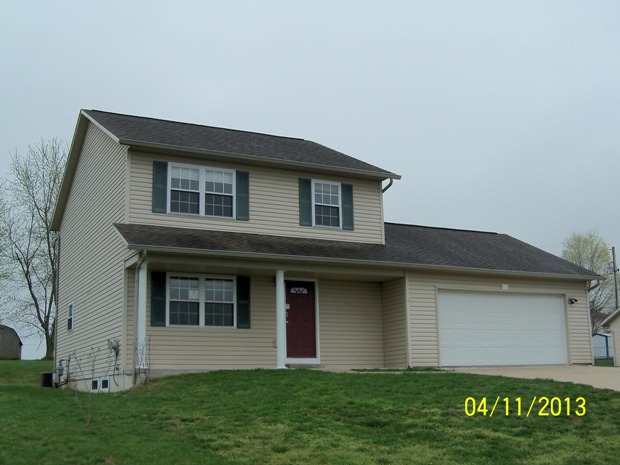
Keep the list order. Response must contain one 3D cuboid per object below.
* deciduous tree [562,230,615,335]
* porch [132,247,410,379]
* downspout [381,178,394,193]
[{"bbox_3d":[21.217,4.706,57.110,4.200,9.860,4.200,-6,-13,20],"label":"deciduous tree"},{"bbox_3d":[-0.903,2.194,19.358,7.480,2.950,1.350,5,-14,-27],"label":"porch"},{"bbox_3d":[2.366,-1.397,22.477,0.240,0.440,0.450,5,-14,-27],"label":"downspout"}]

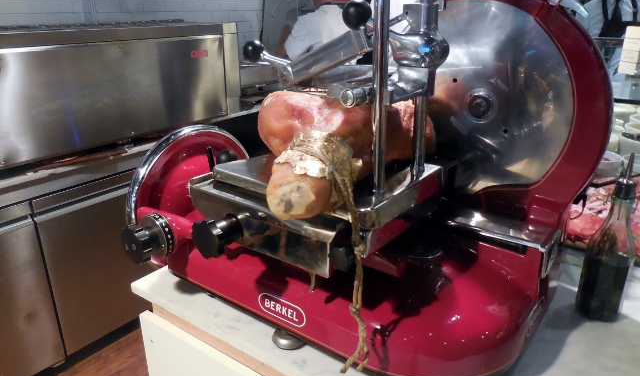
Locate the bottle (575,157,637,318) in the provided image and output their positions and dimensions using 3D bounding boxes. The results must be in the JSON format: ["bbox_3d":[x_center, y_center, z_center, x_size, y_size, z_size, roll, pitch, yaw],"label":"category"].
[{"bbox_3d":[0.415,0.072,0.651,0.053,0.246,0.053,3,21,10],"label":"bottle"}]

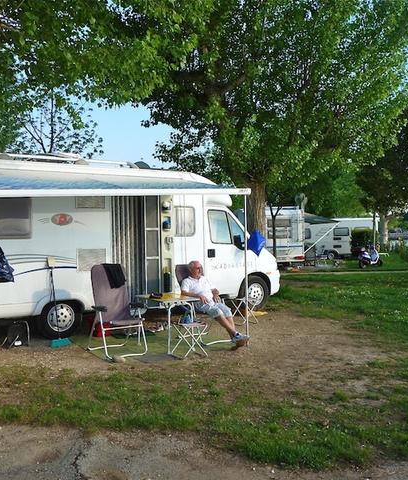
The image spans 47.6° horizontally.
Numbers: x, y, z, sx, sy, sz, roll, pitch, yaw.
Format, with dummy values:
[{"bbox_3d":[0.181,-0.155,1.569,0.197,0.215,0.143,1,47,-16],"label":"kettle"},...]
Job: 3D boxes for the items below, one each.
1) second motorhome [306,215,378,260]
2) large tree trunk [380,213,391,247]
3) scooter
[{"bbox_3d":[7.584,-0.109,29.888,6.100,2.650,2.250,-1,1,0],"label":"second motorhome"},{"bbox_3d":[14.915,-0.547,37.985,0.780,3.200,0.780,-1,1,0],"label":"large tree trunk"},{"bbox_3d":[7.833,0.714,21.695,1.800,1.150,0.680,-1,1,-41],"label":"scooter"}]

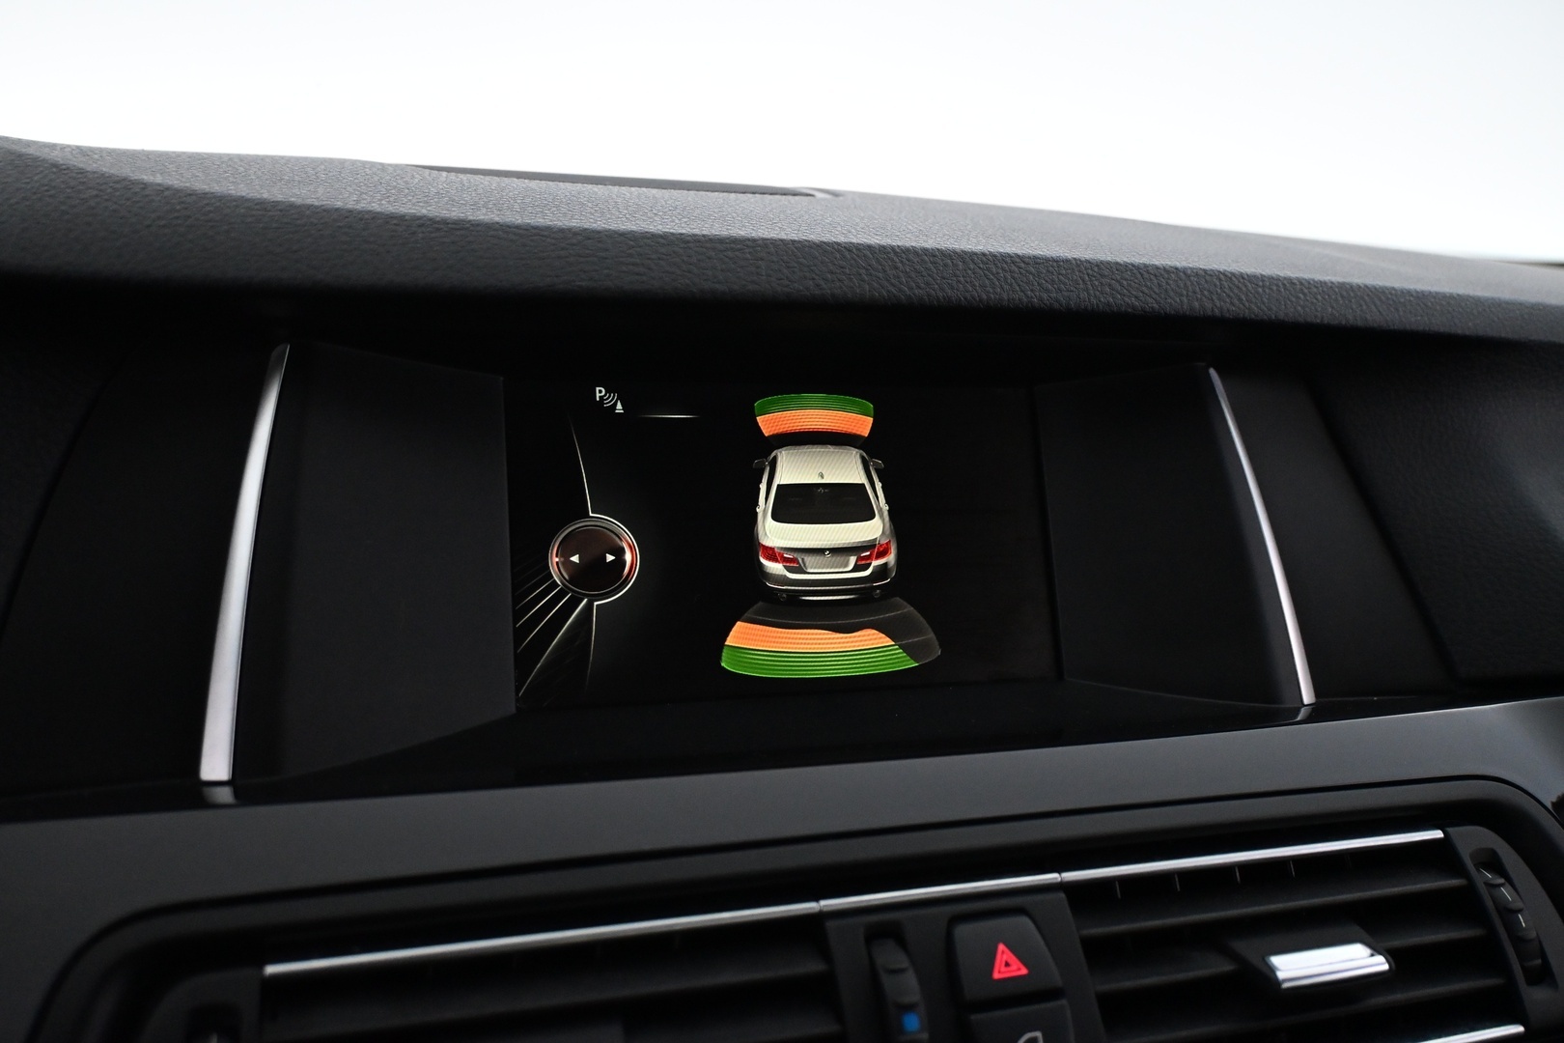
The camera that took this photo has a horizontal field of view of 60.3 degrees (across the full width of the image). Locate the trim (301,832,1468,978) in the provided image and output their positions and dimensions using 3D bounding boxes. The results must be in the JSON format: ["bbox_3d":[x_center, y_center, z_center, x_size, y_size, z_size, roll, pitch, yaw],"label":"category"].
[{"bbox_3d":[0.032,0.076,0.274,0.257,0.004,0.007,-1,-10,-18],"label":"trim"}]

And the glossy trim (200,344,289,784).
[{"bbox_3d":[-0.118,0.008,0.300,0.009,0.100,0.008,4,-15,-5],"label":"glossy trim"}]

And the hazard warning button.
[{"bbox_3d":[0.044,0.087,0.268,0.021,0.006,0.015,-1,58,-18],"label":"hazard warning button"}]

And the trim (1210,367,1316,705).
[{"bbox_3d":[0.137,0.003,0.383,0.009,0.100,0.008,-7,-11,-31],"label":"trim"}]

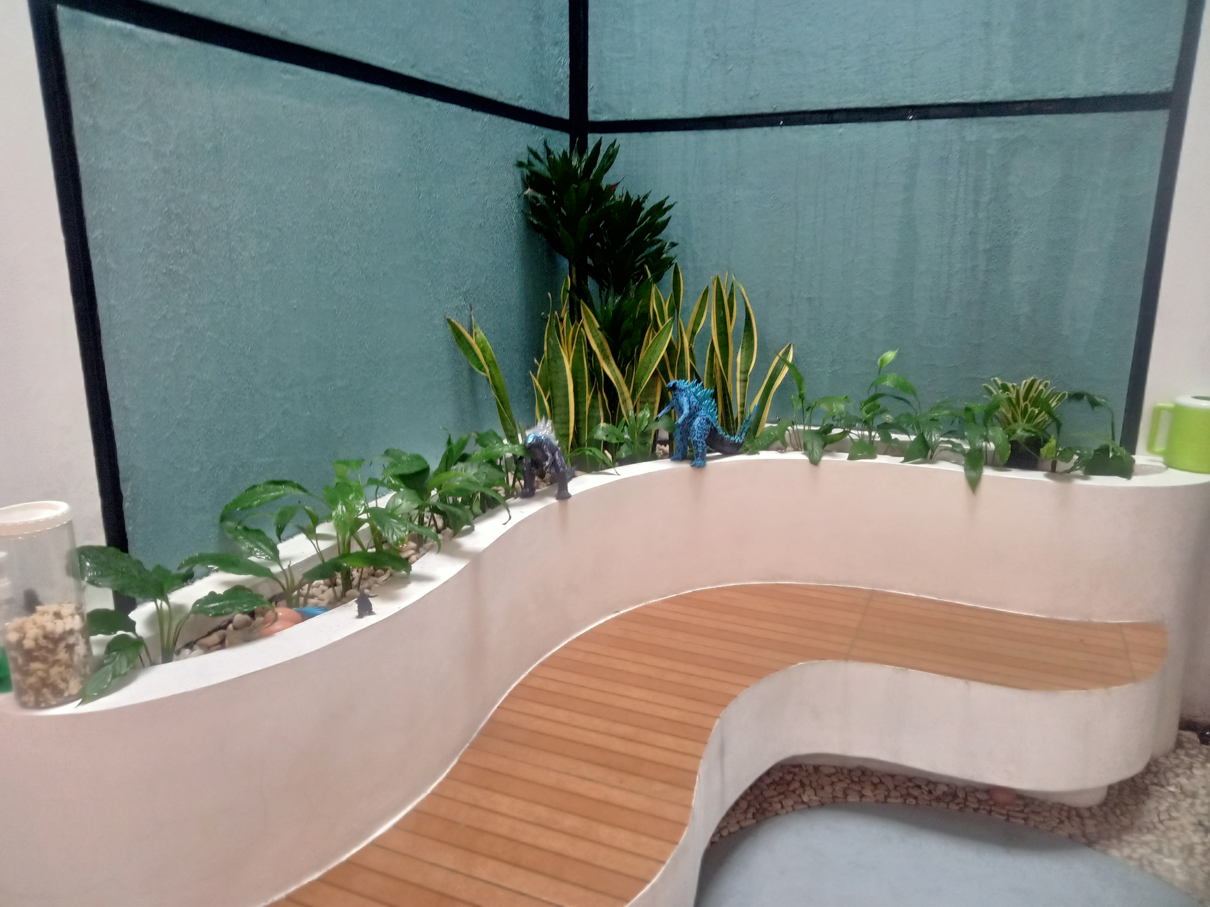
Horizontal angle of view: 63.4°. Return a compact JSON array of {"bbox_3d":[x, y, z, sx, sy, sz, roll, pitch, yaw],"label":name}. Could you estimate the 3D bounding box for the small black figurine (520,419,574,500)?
[{"bbox_3d":[-0.129,0.010,2.330,0.115,0.175,0.180,7,16,26],"label":"small black figurine"}]

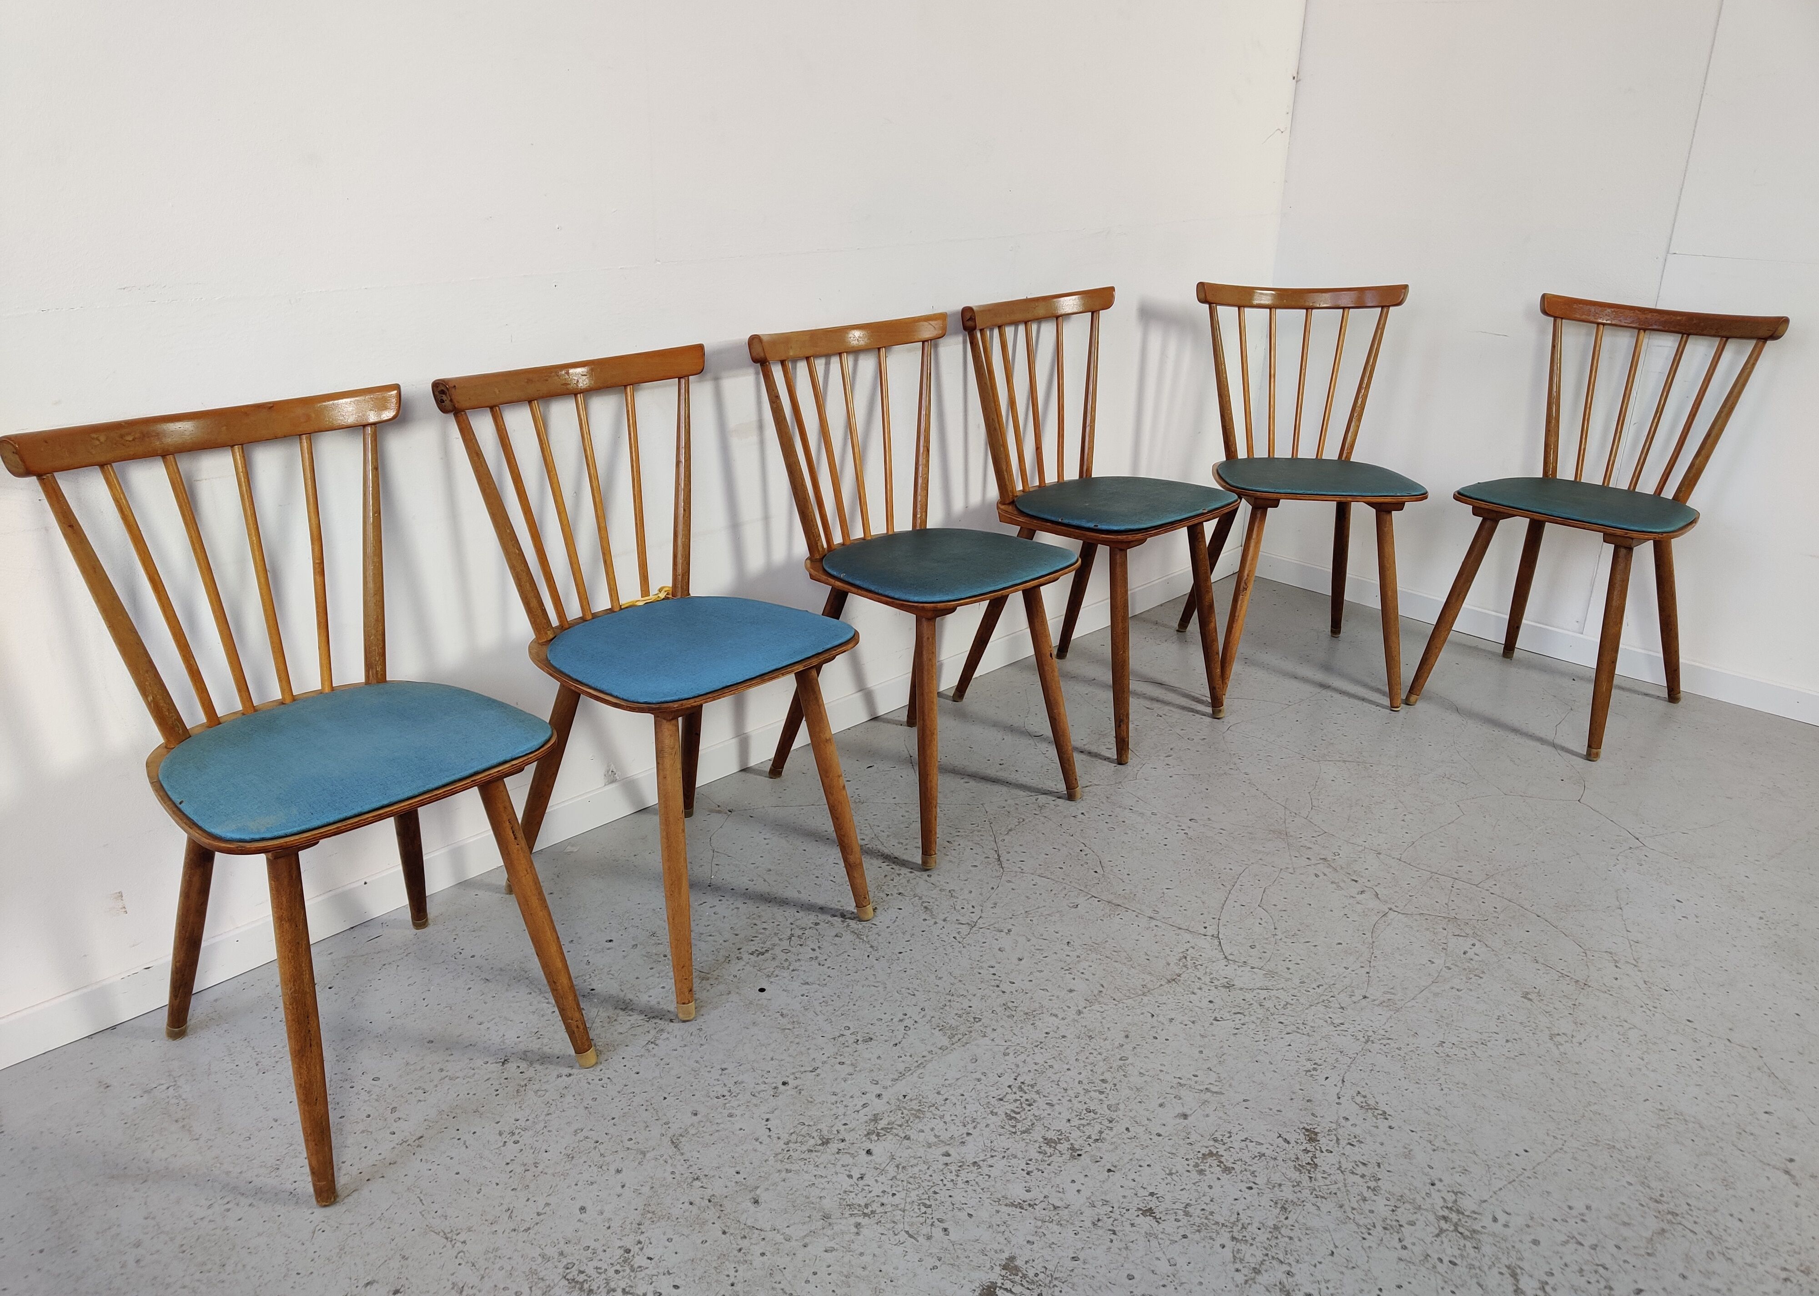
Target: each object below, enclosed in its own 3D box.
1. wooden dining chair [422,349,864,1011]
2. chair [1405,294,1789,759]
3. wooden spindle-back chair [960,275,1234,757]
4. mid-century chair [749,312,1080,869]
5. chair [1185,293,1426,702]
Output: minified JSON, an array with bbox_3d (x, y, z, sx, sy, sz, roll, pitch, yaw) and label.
[{"bbox_3d":[-0.348,0.011,2.015,0.490,0.794,0.453,20,28,39],"label":"wooden dining chair"},{"bbox_3d":[1.344,-0.262,2.804,0.453,0.794,0.490,21,29,41],"label":"chair"},{"bbox_3d":[0.355,-0.258,2.741,0.490,0.794,0.453,21,29,41],"label":"wooden spindle-back chair"},{"bbox_3d":[0.009,-0.126,2.386,0.453,0.794,0.490,-18,29,-41],"label":"mid-century chair"},{"bbox_3d":[0.820,-0.336,2.966,0.453,0.794,0.490,1,21,-2],"label":"chair"}]

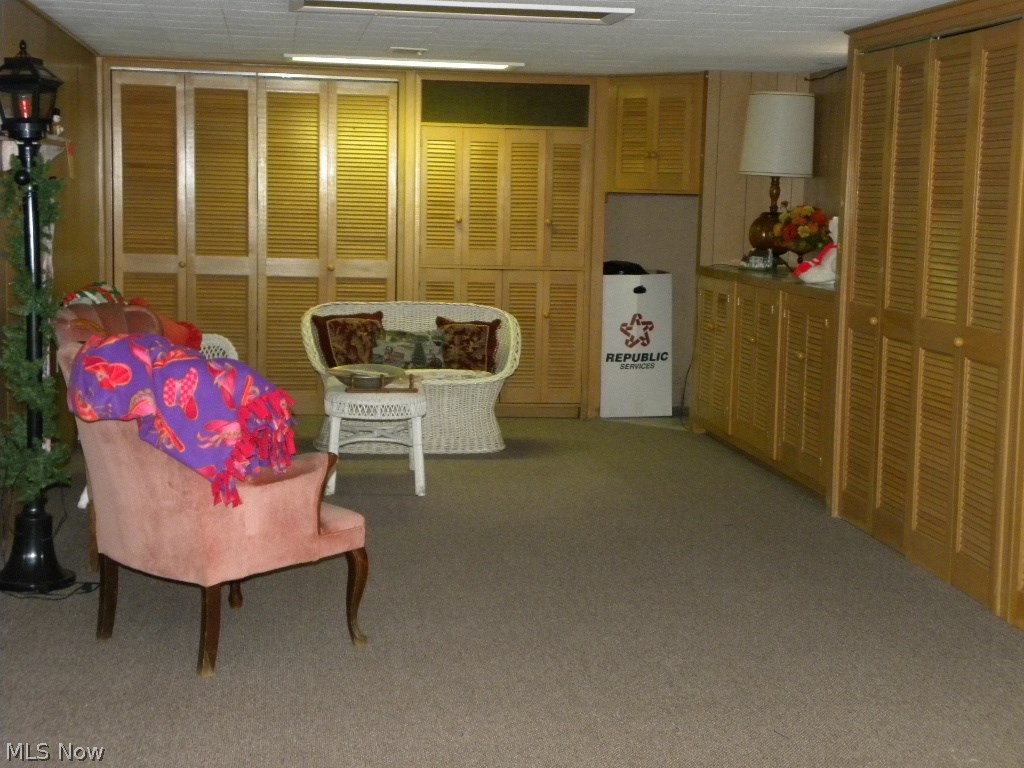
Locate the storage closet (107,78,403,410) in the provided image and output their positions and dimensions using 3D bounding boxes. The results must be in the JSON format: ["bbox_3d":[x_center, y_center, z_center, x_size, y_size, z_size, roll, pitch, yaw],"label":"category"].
[{"bbox_3d":[-1.562,-0.851,10.501,1.670,2.010,0.450,0,6,-8],"label":"storage closet"}]

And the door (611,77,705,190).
[{"bbox_3d":[0.838,-1.443,9.924,0.680,0.680,0.060,6,8,39],"label":"door"}]

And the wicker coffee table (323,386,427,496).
[{"bbox_3d":[-0.669,0.239,8.193,0.470,0.465,0.800,0,6,-8],"label":"wicker coffee table"}]

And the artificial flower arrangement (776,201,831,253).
[{"bbox_3d":[1.626,-0.844,9.561,0.330,0.330,0.300,0,6,-8],"label":"artificial flower arrangement"}]

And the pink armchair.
[{"bbox_3d":[-0.891,0.331,5.231,0.700,0.920,0.730,7,9,43],"label":"pink armchair"}]

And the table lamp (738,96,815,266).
[{"bbox_3d":[1.512,-1.167,9.783,0.430,1.000,0.430,0,6,-8],"label":"table lamp"}]

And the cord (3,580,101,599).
[{"bbox_3d":[-1.593,0.700,5.880,0.360,0.020,0.270,0,6,-8],"label":"cord"}]

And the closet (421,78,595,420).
[{"bbox_3d":[-0.080,-0.837,10.710,1.100,2.070,0.450,0,6,-8],"label":"closet"}]

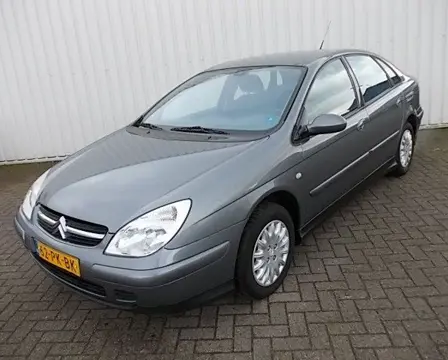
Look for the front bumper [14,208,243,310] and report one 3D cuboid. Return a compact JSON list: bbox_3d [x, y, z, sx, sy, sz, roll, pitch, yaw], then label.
[{"bbox_3d":[-0.742,0.397,2.398,1.750,0.450,0.660,9,22,39],"label":"front bumper"}]

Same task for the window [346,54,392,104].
[{"bbox_3d":[1.353,-0.949,3.550,0.100,0.430,0.830,-12,9,44],"label":"window"}]

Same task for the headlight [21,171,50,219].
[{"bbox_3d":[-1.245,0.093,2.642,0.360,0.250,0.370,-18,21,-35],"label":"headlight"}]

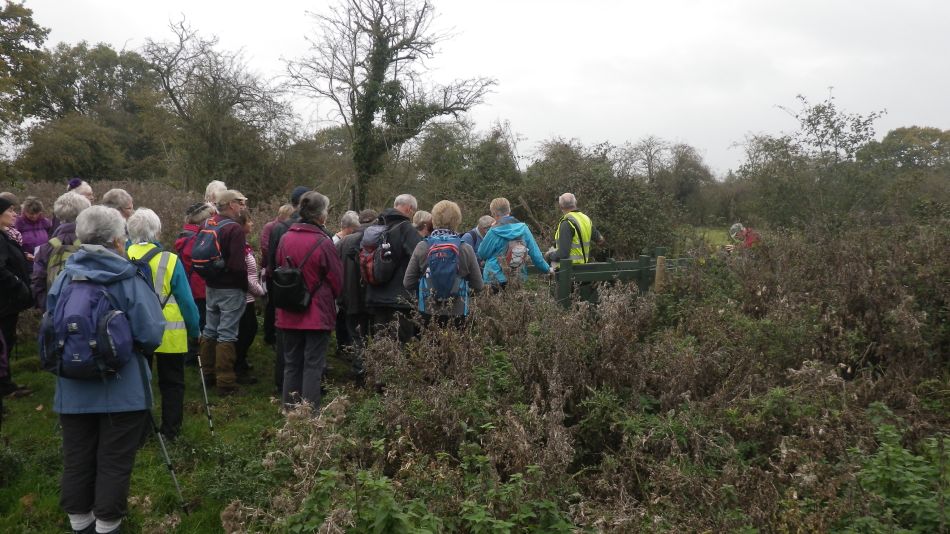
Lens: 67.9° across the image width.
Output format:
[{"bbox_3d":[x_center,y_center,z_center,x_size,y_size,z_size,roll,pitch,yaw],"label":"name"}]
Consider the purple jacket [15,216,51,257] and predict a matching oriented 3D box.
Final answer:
[{"bbox_3d":[-4.508,-0.188,7.233,0.480,0.700,0.360,-5,7,-42],"label":"purple jacket"}]

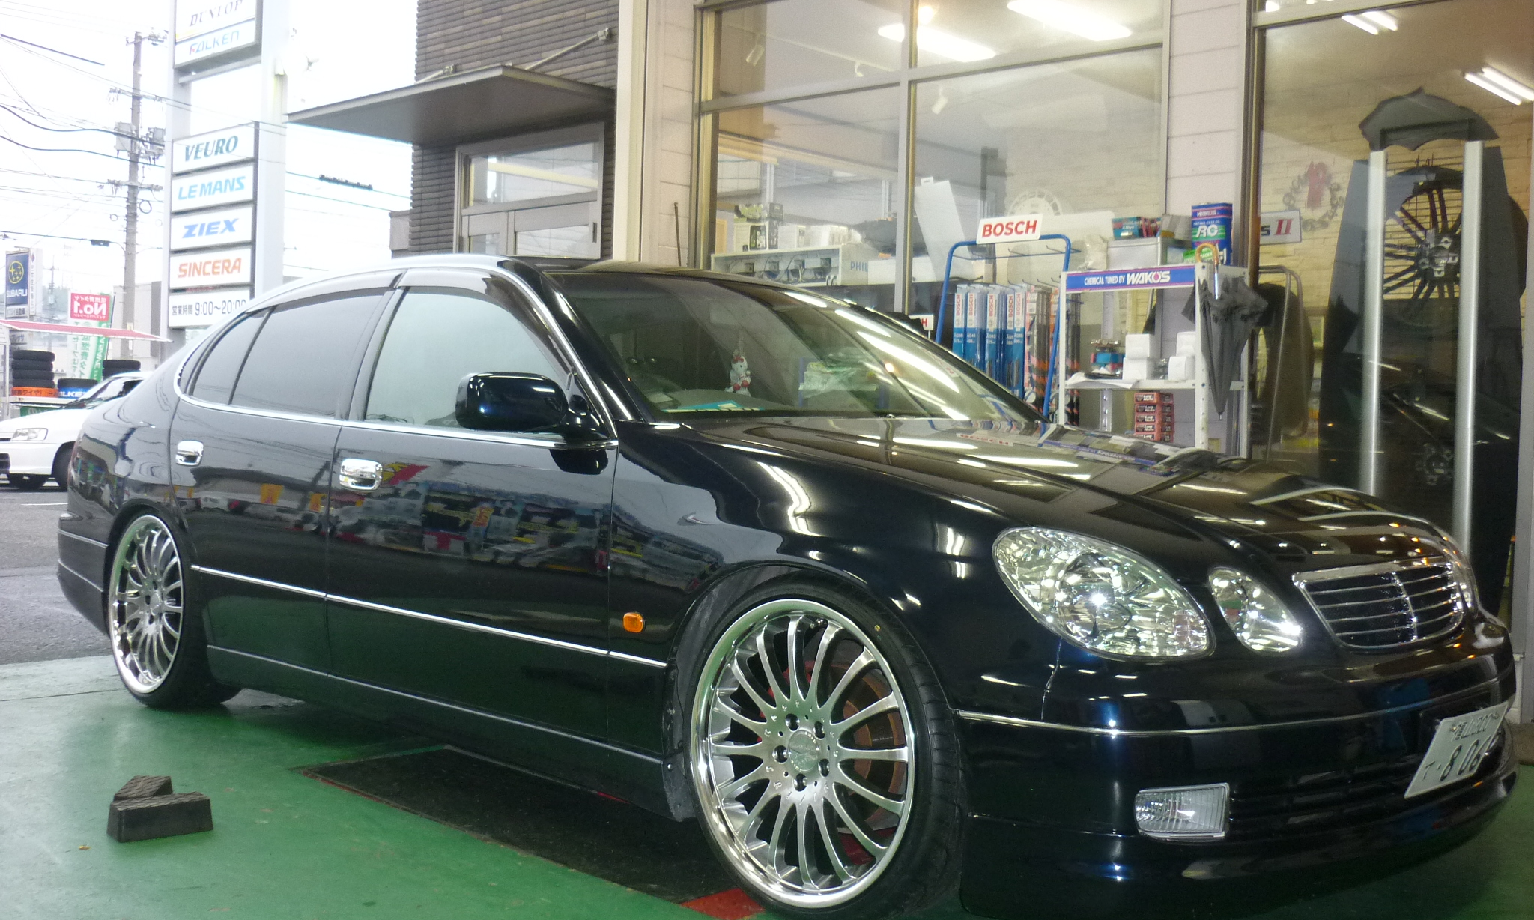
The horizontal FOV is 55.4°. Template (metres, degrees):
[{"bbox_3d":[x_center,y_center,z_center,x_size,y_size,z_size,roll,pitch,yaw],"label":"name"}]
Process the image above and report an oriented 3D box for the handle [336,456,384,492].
[{"bbox_3d":[-1.030,0.037,3.712,0.185,0.085,0.050,2,1,44],"label":"handle"}]

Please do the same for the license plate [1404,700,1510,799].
[{"bbox_3d":[1.294,0.540,2.736,0.330,0.165,0.015,3,20,-44],"label":"license plate"}]

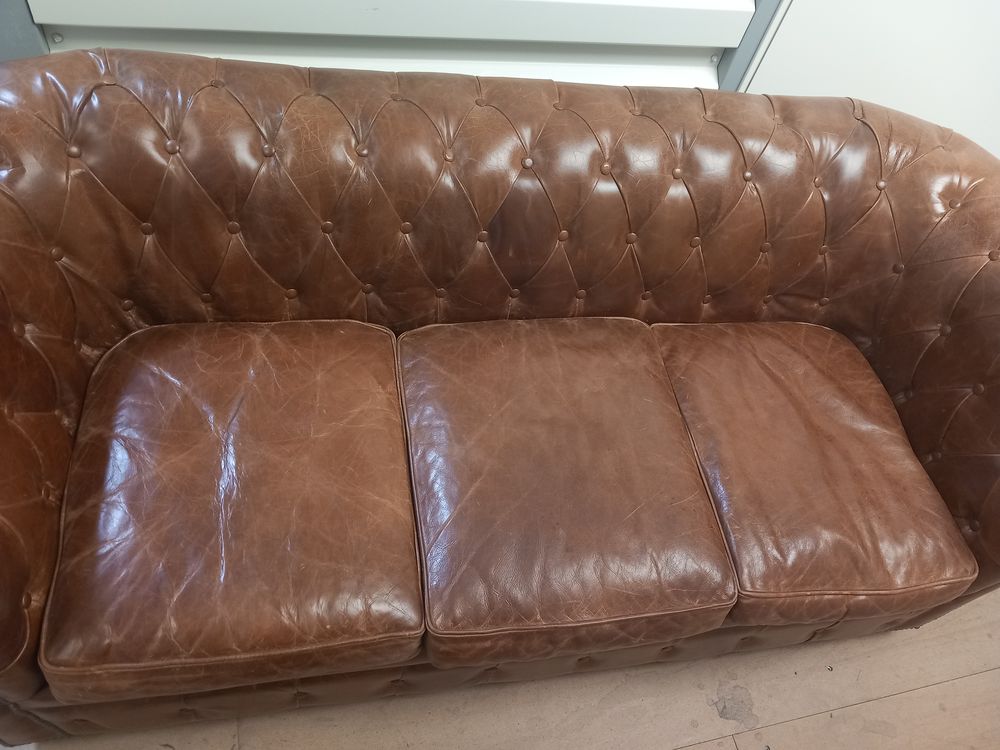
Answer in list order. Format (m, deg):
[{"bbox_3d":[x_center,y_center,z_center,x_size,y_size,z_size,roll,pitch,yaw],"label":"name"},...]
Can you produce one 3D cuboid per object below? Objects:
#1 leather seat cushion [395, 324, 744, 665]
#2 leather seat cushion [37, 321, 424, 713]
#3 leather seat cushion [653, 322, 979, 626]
[{"bbox_3d":[0.091,0.177,1.432,0.536,0.145,0.592,-1,58,-15],"label":"leather seat cushion"},{"bbox_3d":[-0.419,0.187,1.299,0.529,0.145,0.592,-1,58,-15],"label":"leather seat cushion"},{"bbox_3d":[0.586,0.167,1.560,0.497,0.145,0.592,-1,58,-15],"label":"leather seat cushion"}]

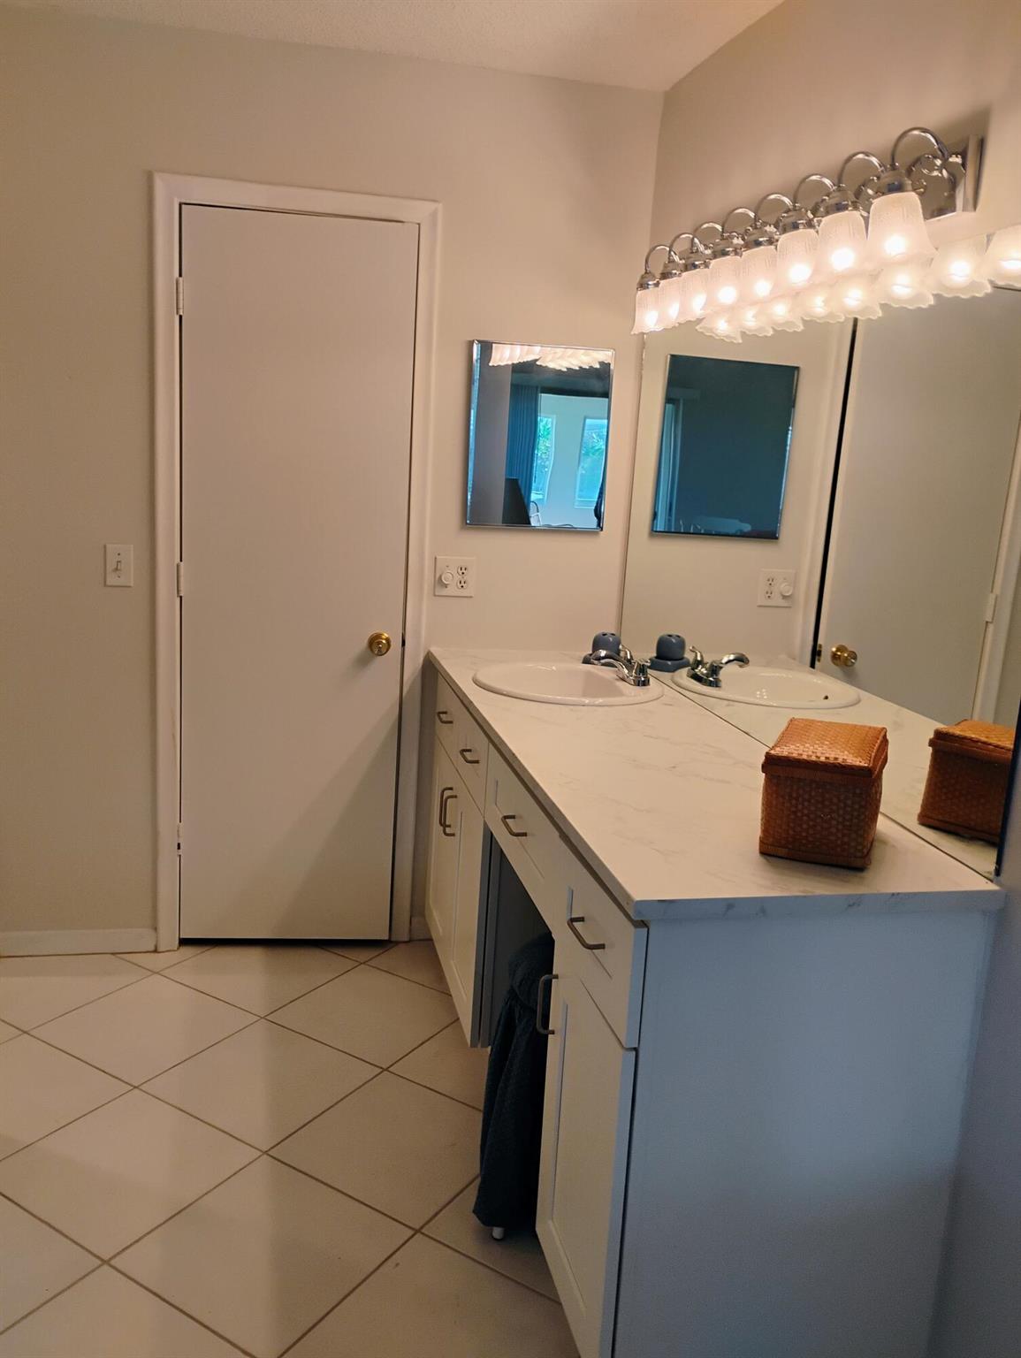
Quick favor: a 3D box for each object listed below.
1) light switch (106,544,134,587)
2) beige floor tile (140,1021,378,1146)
[{"bbox_3d":[-1.055,-0.304,2.965,0.071,0.114,0.014,1,11,-13],"label":"light switch"},{"bbox_3d":[-0.582,0.948,2.595,0.400,0.010,0.400,10,13,31],"label":"beige floor tile"}]

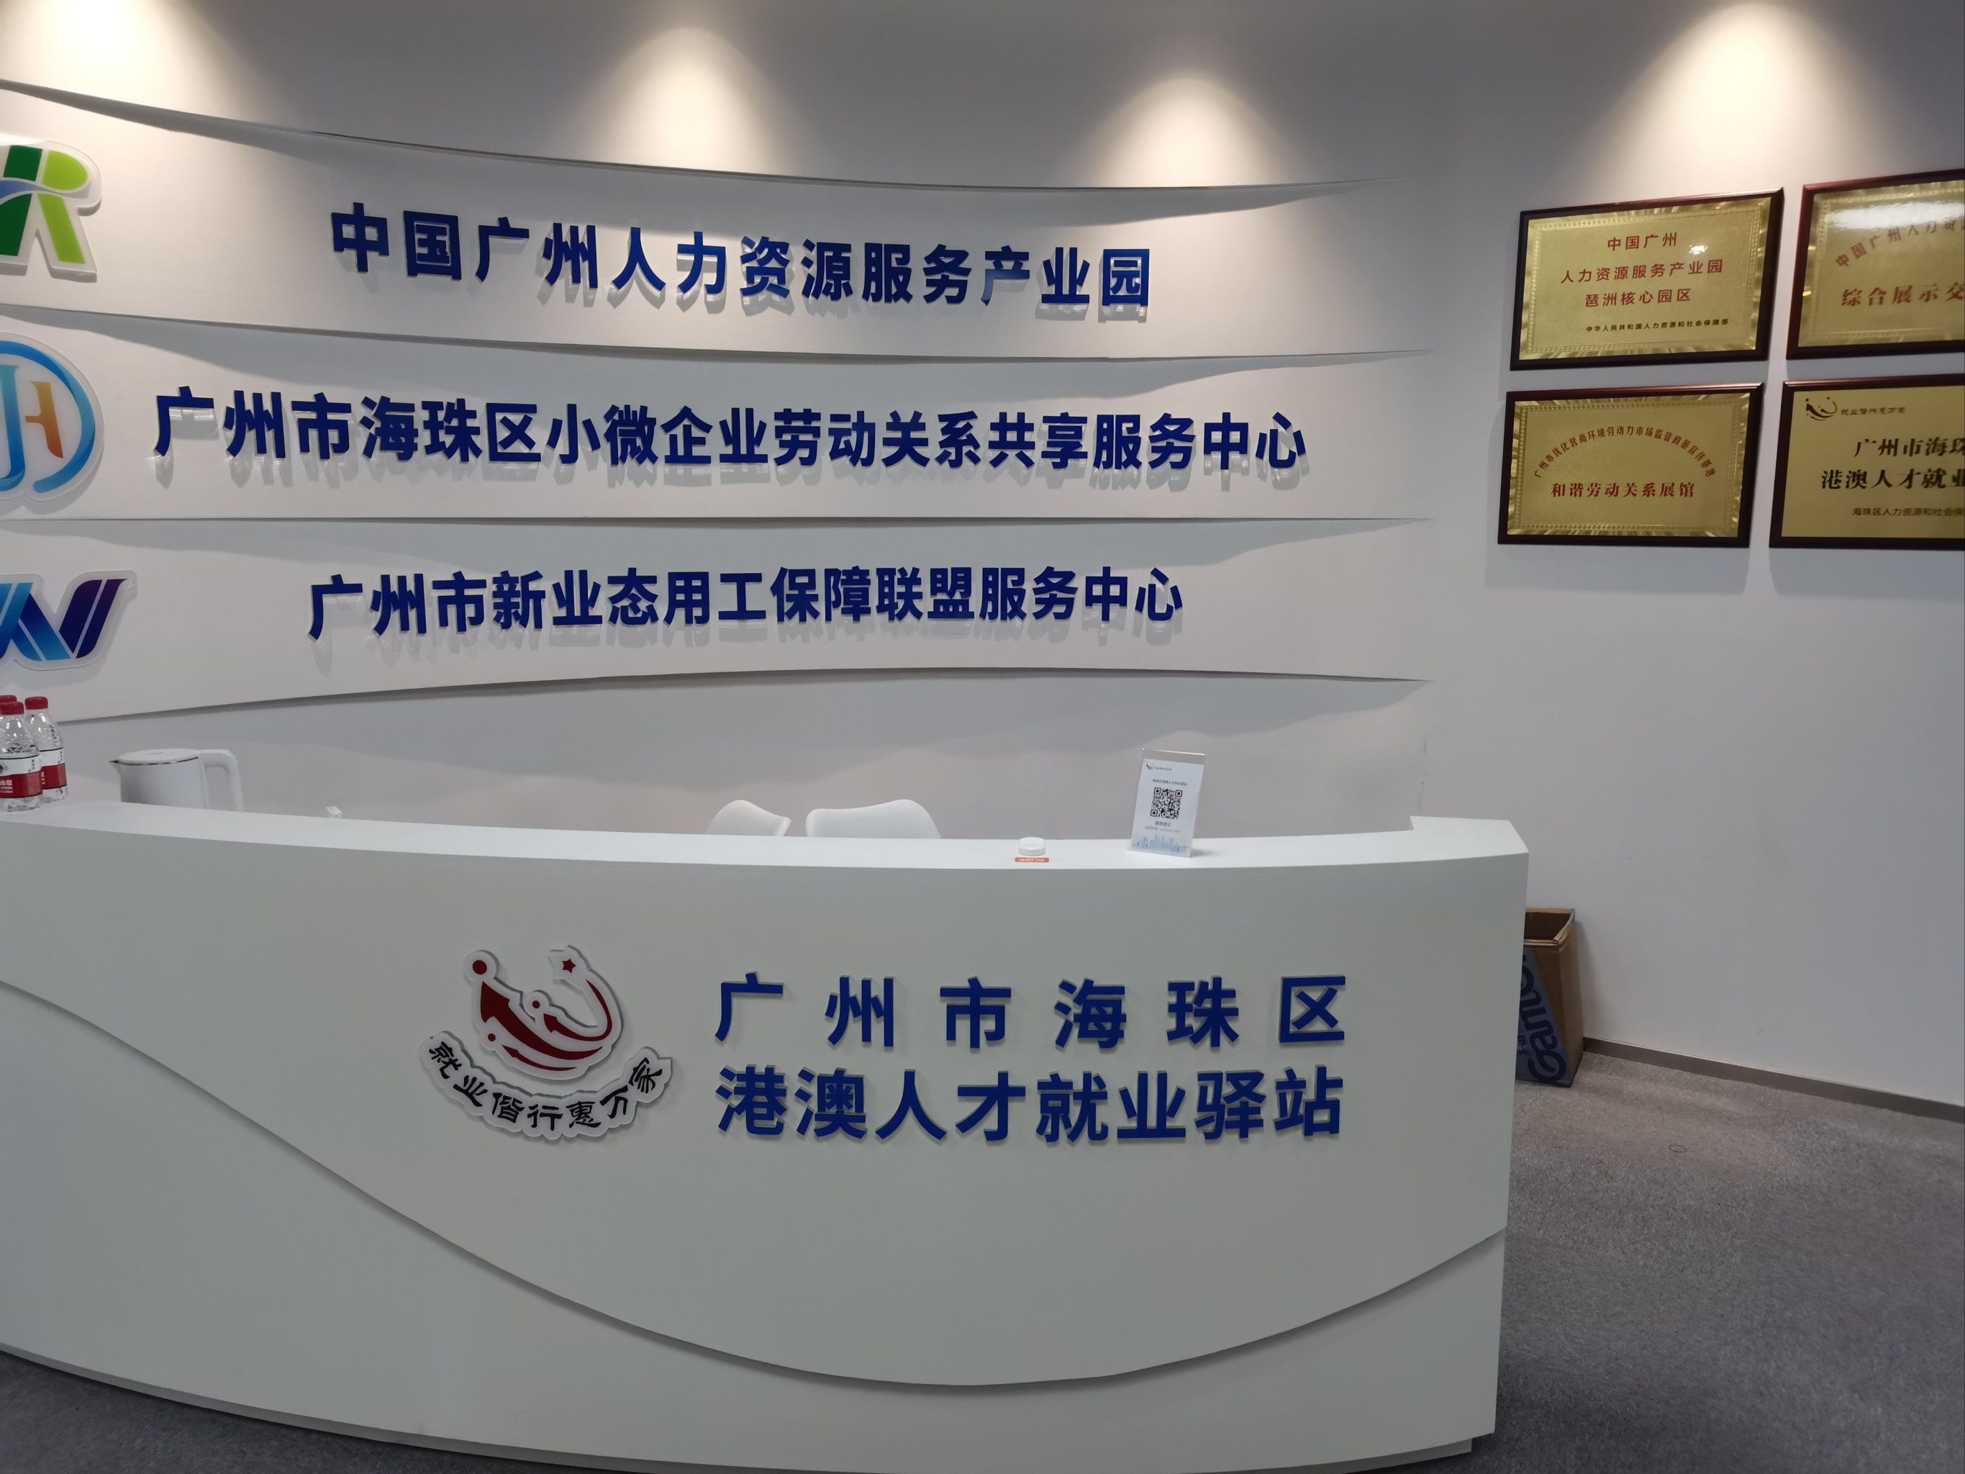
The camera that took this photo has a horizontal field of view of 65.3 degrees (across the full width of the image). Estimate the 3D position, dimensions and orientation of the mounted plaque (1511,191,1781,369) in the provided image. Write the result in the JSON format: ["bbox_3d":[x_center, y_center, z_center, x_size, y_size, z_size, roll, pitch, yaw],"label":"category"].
[{"bbox_3d":[1.641,-1.129,3.824,0.603,0.397,0.025,6,11,33],"label":"mounted plaque"}]

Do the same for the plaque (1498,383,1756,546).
[{"bbox_3d":[1.634,-0.685,3.901,0.603,0.397,0.025,6,11,33],"label":"plaque"}]

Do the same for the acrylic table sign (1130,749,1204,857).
[{"bbox_3d":[0.267,0.095,2.215,0.097,0.141,0.055,5,11,30],"label":"acrylic table sign"}]

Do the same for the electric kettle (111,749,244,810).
[{"bbox_3d":[-1.477,0.148,2.819,0.222,0.240,0.155,-2,10,-14],"label":"electric kettle"}]

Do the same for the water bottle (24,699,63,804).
[{"bbox_3d":[-1.576,0.020,2.567,0.064,0.172,0.064,0,9,0],"label":"water bottle"}]

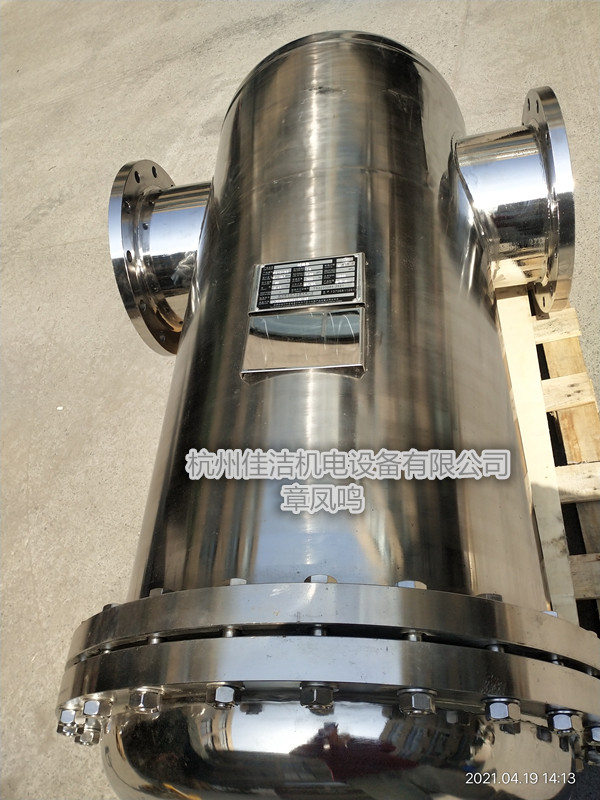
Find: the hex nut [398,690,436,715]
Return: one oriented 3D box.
[{"bbox_3d":[0.110,0.284,0.650,0.035,0.031,0.020,3,55,0],"label":"hex nut"}]

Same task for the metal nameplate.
[{"bbox_3d":[0.011,-0.168,1.014,0.168,0.009,0.100,-3,55,14],"label":"metal nameplate"}]

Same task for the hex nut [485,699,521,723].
[{"bbox_3d":[0.196,0.302,0.672,0.035,0.031,0.020,-14,52,23],"label":"hex nut"}]

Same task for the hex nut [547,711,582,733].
[{"bbox_3d":[0.272,0.332,0.711,0.035,0.031,0.020,-17,50,26],"label":"hex nut"}]

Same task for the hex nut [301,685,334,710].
[{"bbox_3d":[0.016,0.279,0.649,0.031,0.035,0.020,2,55,2],"label":"hex nut"}]

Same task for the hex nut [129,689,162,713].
[{"bbox_3d":[-0.157,0.306,0.705,0.031,0.035,0.020,9,55,-9],"label":"hex nut"}]

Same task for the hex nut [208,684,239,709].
[{"bbox_3d":[-0.074,0.285,0.668,0.035,0.031,0.020,6,55,-4],"label":"hex nut"}]

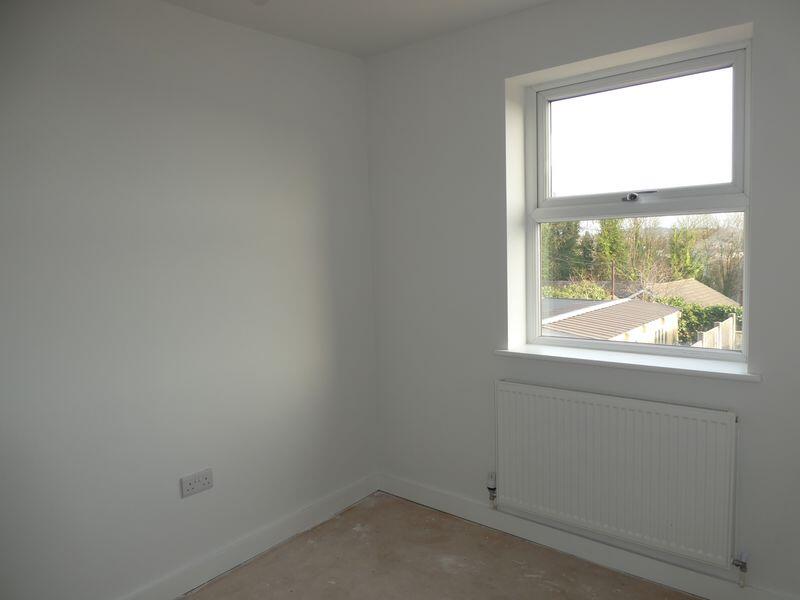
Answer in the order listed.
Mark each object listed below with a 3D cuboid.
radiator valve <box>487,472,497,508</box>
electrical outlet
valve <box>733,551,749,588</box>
[{"bbox_3d":[0.468,0.953,2.773,0.060,0.186,0.046,3,7,39],"label":"radiator valve"},{"bbox_3d":[-0.877,0.798,2.410,0.013,0.087,0.146,3,7,39],"label":"electrical outlet"},{"bbox_3d":[1.296,1.026,2.114,0.062,0.138,0.042,3,7,39],"label":"valve"}]

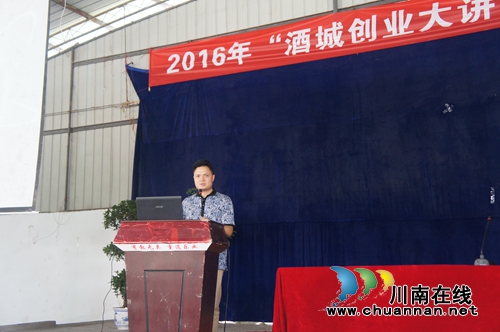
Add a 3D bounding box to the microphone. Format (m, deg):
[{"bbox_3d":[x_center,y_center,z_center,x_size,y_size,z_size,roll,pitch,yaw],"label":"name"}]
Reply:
[{"bbox_3d":[1.754,0.571,5.000,0.130,0.385,0.190,-6,-10,32],"label":"microphone"}]

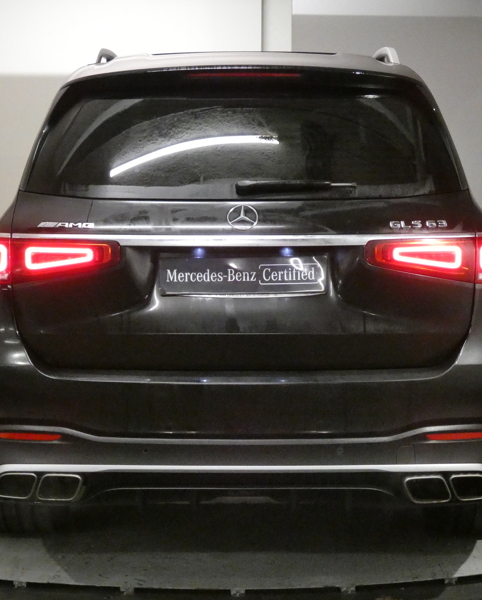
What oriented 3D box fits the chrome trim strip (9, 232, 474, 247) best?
[{"bbox_3d":[0.002,-0.186,4.347,1.452,0.042,0.094,0,7,1],"label":"chrome trim strip"}]

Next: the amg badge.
[{"bbox_3d":[-0.542,-0.231,4.379,0.183,0.023,0.006,1,-13,5],"label":"amg badge"}]

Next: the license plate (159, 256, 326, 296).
[{"bbox_3d":[0.008,-0.074,4.340,0.520,0.121,0.015,0,7,1],"label":"license plate"}]

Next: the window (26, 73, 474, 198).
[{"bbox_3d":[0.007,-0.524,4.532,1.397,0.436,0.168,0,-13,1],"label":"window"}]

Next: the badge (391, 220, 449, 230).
[{"bbox_3d":[0.550,-0.231,4.365,0.183,0.029,0.007,0,-13,-3],"label":"badge"}]

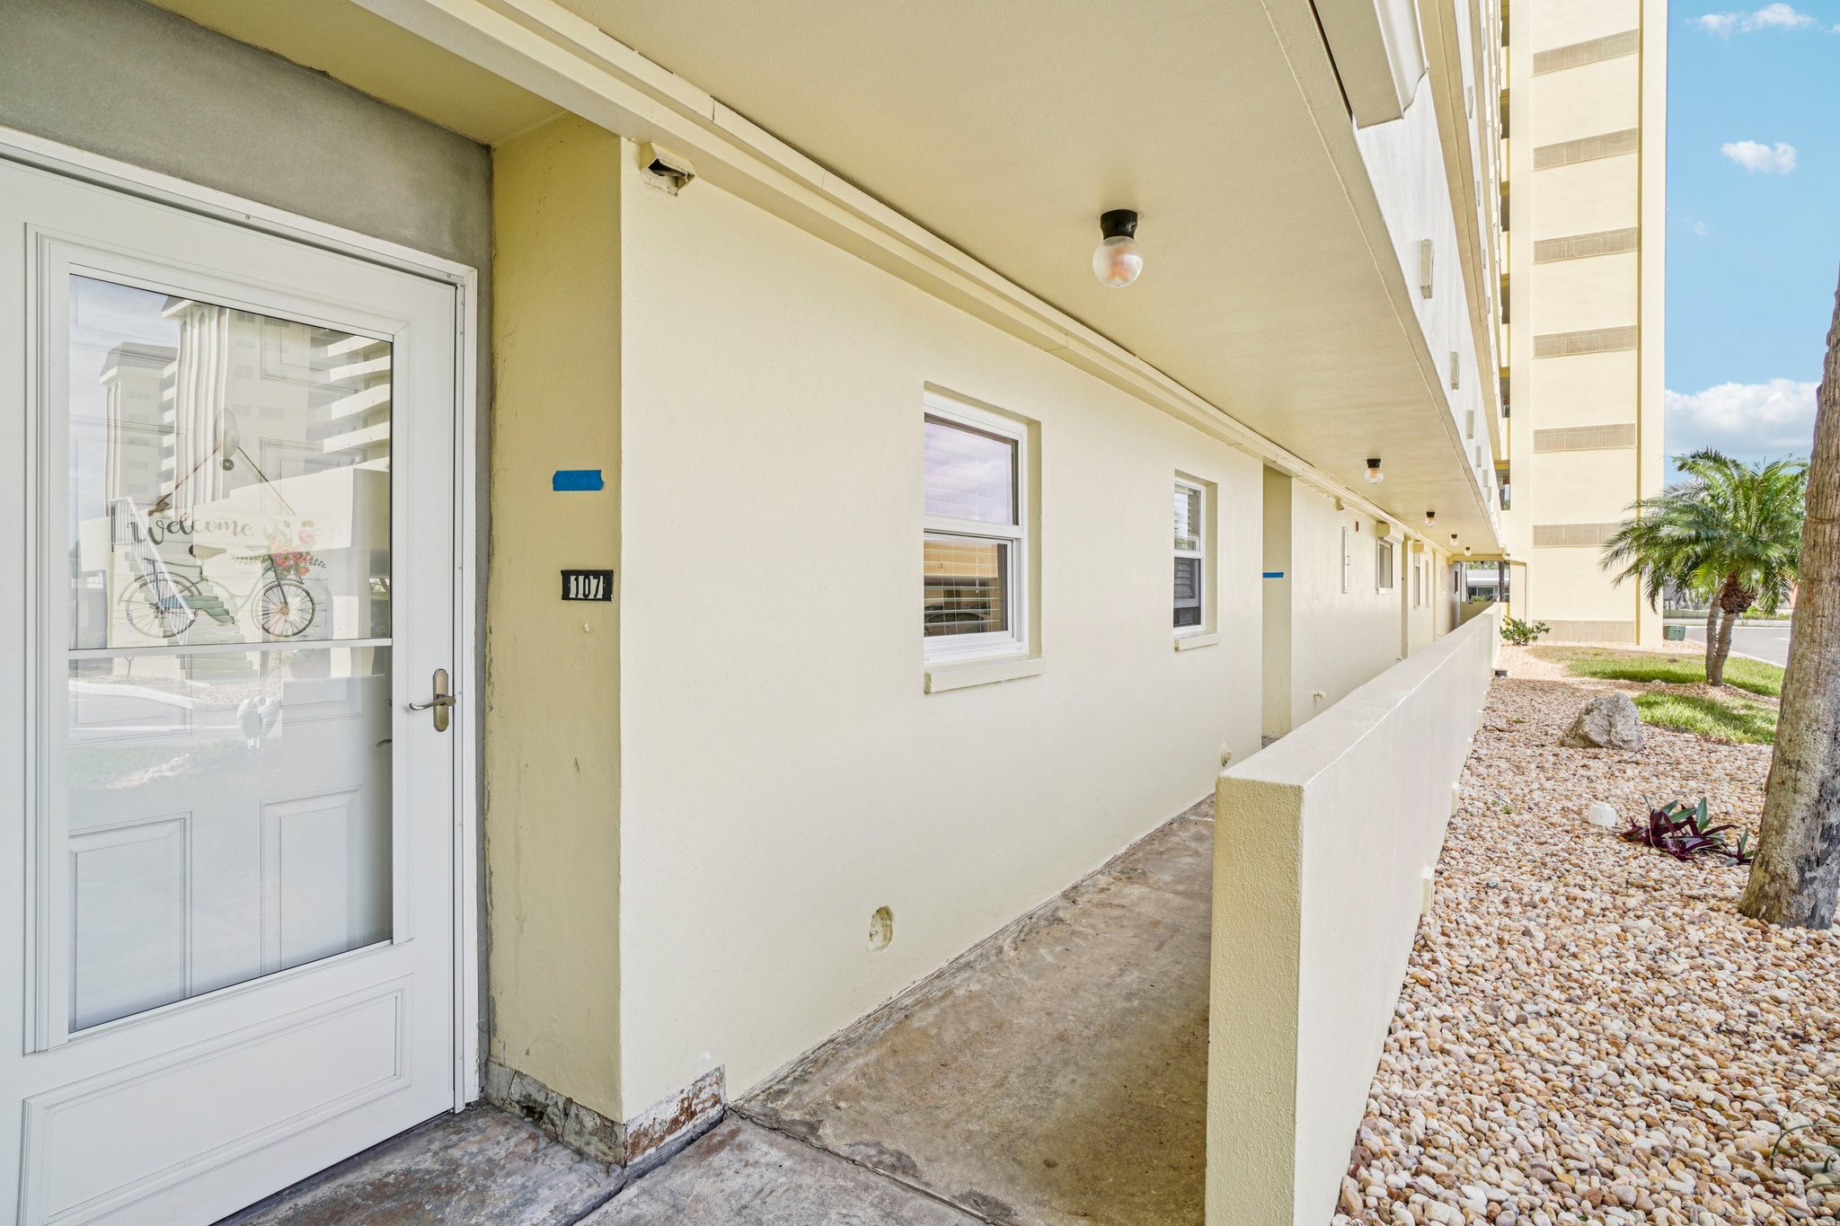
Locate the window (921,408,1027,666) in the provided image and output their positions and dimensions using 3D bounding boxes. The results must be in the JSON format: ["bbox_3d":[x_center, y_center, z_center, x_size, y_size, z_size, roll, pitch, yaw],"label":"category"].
[{"bbox_3d":[0.184,-0.302,3.503,0.080,0.955,0.900,0,1,33],"label":"window"}]

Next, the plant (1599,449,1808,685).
[{"bbox_3d":[11.335,-0.660,13.200,2.650,3.400,2.600,0,1,41],"label":"plant"}]

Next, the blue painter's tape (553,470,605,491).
[{"bbox_3d":[-0.784,-0.302,2.109,0.182,0.048,0.006,4,3,33],"label":"blue painter's tape"}]

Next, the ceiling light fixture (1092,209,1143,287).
[{"bbox_3d":[0.579,-1.056,2.685,0.145,0.210,0.145,0,1,0],"label":"ceiling light fixture"}]

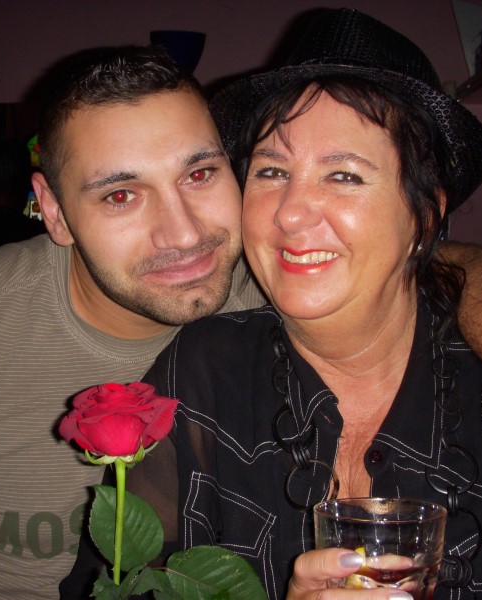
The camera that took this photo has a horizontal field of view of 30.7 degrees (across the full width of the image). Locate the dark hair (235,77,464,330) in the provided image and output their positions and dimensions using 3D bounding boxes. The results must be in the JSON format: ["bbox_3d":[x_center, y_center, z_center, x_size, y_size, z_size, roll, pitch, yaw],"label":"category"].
[{"bbox_3d":[0.098,-0.093,0.775,0.195,0.245,0.210,3,-7,20],"label":"dark hair"}]

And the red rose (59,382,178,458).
[{"bbox_3d":[-0.085,0.084,0.610,0.080,0.054,0.080,1,9,0],"label":"red rose"}]

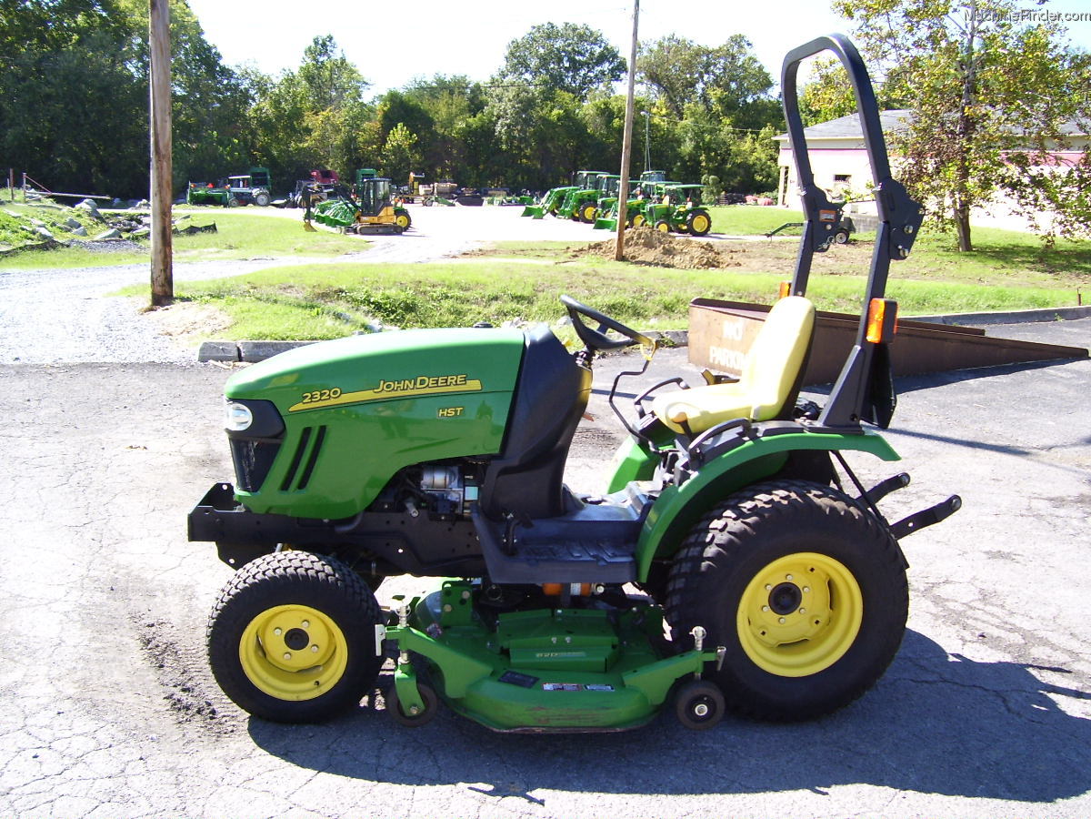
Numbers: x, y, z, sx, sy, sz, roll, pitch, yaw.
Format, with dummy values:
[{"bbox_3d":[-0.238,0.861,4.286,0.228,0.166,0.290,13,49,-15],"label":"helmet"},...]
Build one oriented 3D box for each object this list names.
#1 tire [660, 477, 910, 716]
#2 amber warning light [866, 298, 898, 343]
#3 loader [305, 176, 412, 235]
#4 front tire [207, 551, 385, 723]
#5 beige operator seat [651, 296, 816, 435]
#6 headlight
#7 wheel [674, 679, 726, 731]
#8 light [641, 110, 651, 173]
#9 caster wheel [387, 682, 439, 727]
[{"bbox_3d":[0.815,0.644,3.645,0.780,0.780,0.336,1,10,-7],"label":"tire"},{"bbox_3d":[1.094,-0.291,3.480,0.095,0.140,0.100,1,10,-7],"label":"amber warning light"},{"bbox_3d":[-8.539,-9.156,48.500,4.500,2.500,1.750,1,10,-6],"label":"loader"},{"bbox_3d":[-0.801,0.729,3.474,0.534,0.534,0.280,1,10,-7],"label":"front tire"},{"bbox_3d":[0.676,-0.170,3.932,0.520,0.500,0.470,1,10,-7],"label":"beige operator seat"},{"bbox_3d":[-1.019,0.023,3.570,0.100,0.105,0.120,-1,11,-21],"label":"headlight"},{"bbox_3d":[0.504,0.965,3.493,0.158,0.158,0.070,1,10,-7],"label":"wheel"},{"bbox_3d":[6.563,-15.769,70.000,0.600,7.400,0.600,1,10,-6],"label":"light"},{"bbox_3d":[-0.425,0.943,3.421,0.155,0.155,0.065,1,10,-7],"label":"caster wheel"}]

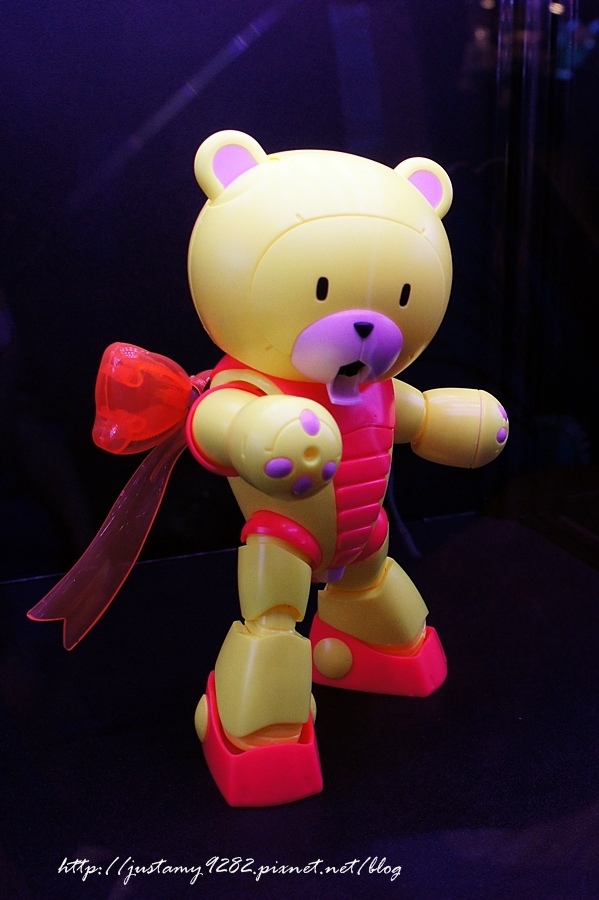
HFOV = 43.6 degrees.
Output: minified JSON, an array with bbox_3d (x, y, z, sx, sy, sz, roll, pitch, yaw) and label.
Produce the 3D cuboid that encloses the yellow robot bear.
[{"bbox_3d":[0.008,0.002,0.160,0.070,0.130,0.059,-16,21,-40],"label":"yellow robot bear"}]

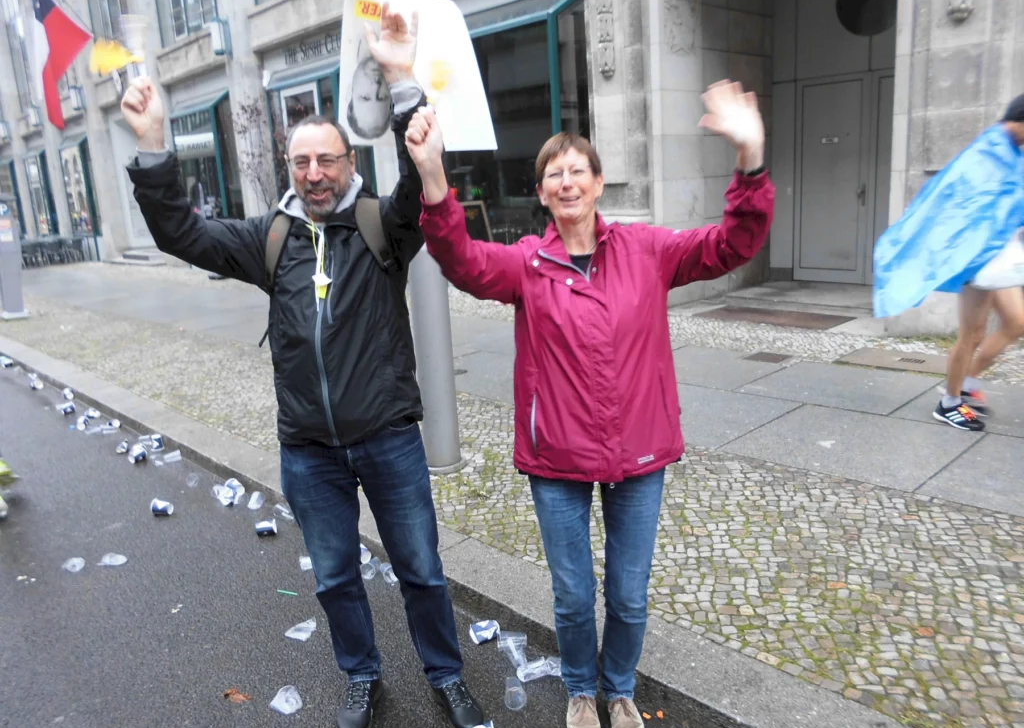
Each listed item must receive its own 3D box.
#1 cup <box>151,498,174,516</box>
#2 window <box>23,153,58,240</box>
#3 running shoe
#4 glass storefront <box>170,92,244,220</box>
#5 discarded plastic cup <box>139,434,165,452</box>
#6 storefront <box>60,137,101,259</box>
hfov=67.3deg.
[{"bbox_3d":[-1.817,0.744,3.999,0.085,0.077,0.077,5,14,6],"label":"cup"},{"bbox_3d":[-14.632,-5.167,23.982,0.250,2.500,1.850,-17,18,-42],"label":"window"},{"bbox_3d":[2.418,0.267,4.158,0.100,0.110,0.275,-16,26,-42],"label":"running shoe"},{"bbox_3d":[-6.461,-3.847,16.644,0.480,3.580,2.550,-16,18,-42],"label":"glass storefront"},{"bbox_3d":[-2.335,0.523,5.058,0.077,0.085,0.077,-4,13,0],"label":"discarded plastic cup"},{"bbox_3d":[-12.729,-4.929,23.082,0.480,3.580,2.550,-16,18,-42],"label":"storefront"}]

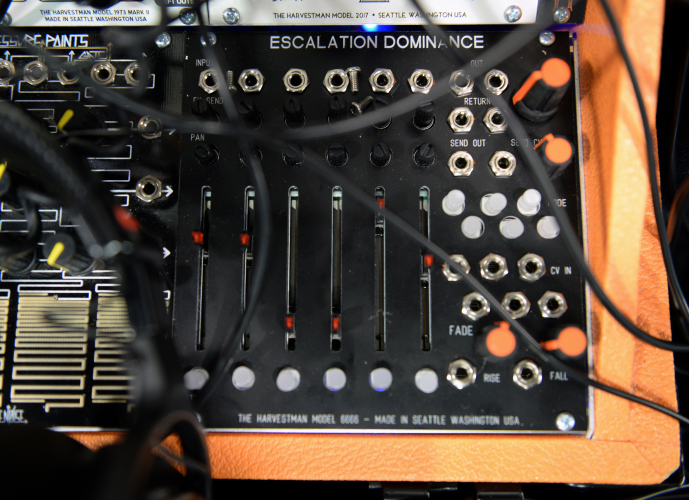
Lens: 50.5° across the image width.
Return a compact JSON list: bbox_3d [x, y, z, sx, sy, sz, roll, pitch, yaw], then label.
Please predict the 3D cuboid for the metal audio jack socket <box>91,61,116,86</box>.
[{"bbox_3d":[-0.079,-0.058,0.241,0.008,0.003,0.008,0,80,1],"label":"metal audio jack socket"}]

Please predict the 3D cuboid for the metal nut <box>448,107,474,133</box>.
[{"bbox_3d":[0.038,-0.042,0.235,0.009,0.003,0.009,0,81,1],"label":"metal nut"}]

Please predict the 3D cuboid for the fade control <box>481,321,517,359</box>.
[{"bbox_3d":[0.045,0.027,0.215,0.011,0.014,0.011,0,80,1],"label":"fade control"}]

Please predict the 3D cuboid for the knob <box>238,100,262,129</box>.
[{"bbox_3d":[-0.030,-0.044,0.231,0.007,0.013,0.007,0,81,0],"label":"knob"}]

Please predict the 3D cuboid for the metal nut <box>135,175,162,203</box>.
[{"bbox_3d":[-0.062,-0.019,0.231,0.008,0.003,0.009,0,80,1],"label":"metal nut"}]

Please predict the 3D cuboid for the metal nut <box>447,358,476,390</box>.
[{"bbox_3d":[0.035,0.038,0.223,0.009,0.003,0.009,0,81,1],"label":"metal nut"}]

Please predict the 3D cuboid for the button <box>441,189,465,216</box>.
[{"bbox_3d":[0.034,-0.015,0.228,0.007,0.007,0.007,0,80,1],"label":"button"}]

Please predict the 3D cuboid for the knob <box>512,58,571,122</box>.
[{"bbox_3d":[0.063,-0.051,0.228,0.015,0.019,0.015,-10,80,-1],"label":"knob"}]

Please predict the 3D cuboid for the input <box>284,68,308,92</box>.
[{"bbox_3d":[-0.016,-0.056,0.238,0.009,0.003,0.008,0,80,1],"label":"input"}]

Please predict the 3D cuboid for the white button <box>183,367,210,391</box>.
[{"bbox_3d":[-0.045,0.039,0.222,0.007,0.006,0.007,0,81,1],"label":"white button"}]

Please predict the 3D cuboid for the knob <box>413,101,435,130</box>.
[{"bbox_3d":[0.026,-0.043,0.231,0.006,0.012,0.006,0,80,1],"label":"knob"}]

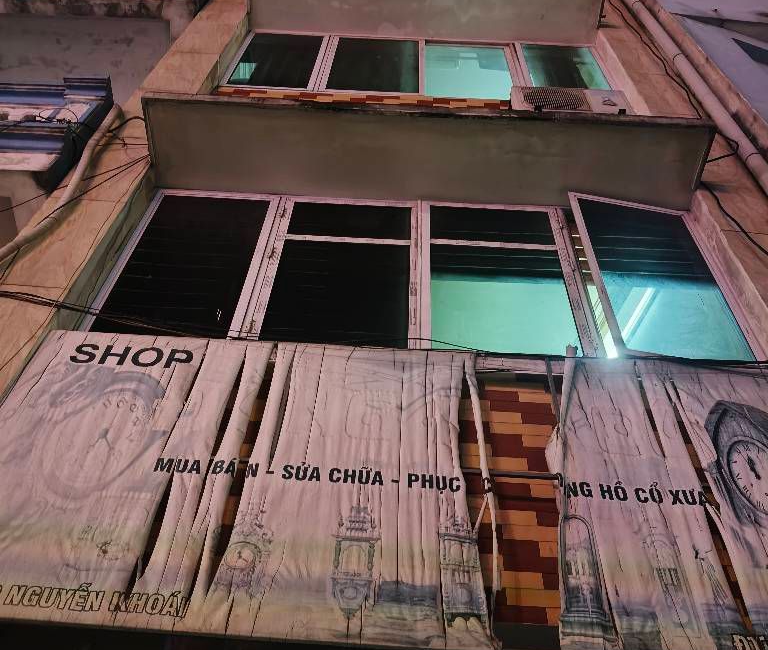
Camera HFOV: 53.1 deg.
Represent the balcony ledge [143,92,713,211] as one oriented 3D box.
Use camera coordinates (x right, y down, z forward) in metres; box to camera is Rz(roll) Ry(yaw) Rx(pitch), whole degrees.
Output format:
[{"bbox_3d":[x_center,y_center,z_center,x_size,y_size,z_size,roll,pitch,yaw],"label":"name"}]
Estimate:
[{"bbox_3d":[0.234,-0.990,4.437,3.166,0.132,0.514,3,-53,1],"label":"balcony ledge"}]

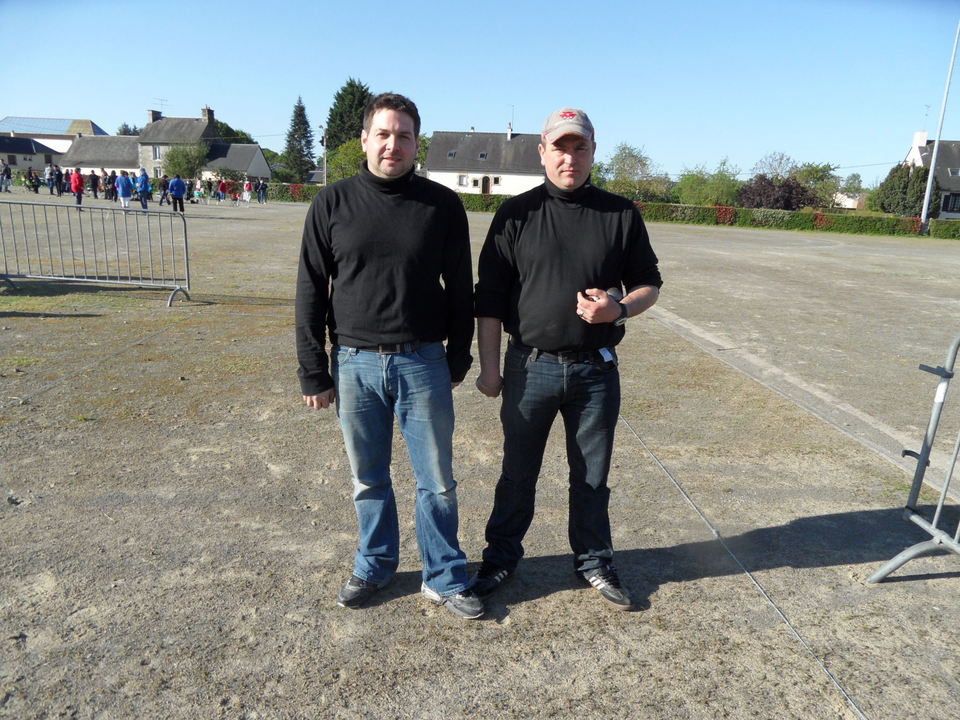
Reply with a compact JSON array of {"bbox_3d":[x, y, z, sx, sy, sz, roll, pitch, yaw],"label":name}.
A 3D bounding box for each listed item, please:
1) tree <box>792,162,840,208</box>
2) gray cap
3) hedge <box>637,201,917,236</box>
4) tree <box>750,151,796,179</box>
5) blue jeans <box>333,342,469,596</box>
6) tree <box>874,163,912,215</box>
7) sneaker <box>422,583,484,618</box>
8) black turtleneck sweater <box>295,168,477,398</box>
[{"bbox_3d":[21.399,-10.557,42.510,3.268,3.932,3.268,2,14,0],"label":"tree"},{"bbox_3d":[0.280,-0.752,2.130,0.178,0.135,0.260,4,14,6],"label":"gray cap"},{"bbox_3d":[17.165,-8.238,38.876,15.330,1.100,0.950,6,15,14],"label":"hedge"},{"bbox_3d":[26.016,-15.601,59.000,4.300,5.750,4.000,2,14,0],"label":"tree"},{"bbox_3d":[-0.267,0.392,2.386,0.490,0.960,0.330,1,14,-3],"label":"blue jeans"},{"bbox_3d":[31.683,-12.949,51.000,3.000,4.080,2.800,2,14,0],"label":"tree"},{"bbox_3d":[-0.112,0.852,2.496,0.290,0.105,0.108,16,20,42],"label":"sneaker"},{"bbox_3d":[-0.321,-0.251,2.262,0.600,0.800,0.300,1,14,-6],"label":"black turtleneck sweater"}]

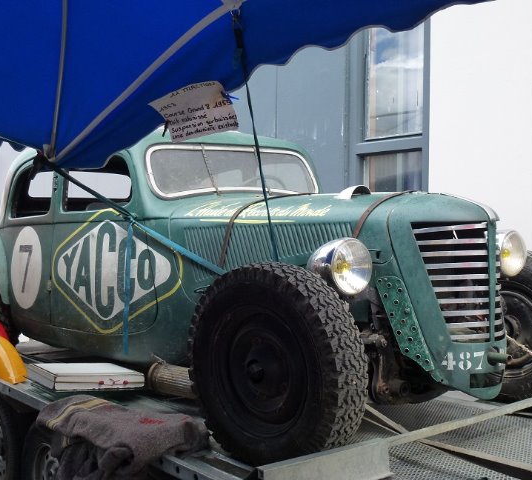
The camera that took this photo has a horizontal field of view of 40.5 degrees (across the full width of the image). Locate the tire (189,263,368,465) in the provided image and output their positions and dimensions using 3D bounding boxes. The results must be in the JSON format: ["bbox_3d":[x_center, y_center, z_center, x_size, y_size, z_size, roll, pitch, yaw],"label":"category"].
[{"bbox_3d":[0.023,0.432,2.476,0.710,0.710,0.185,0,1,44],"label":"tire"}]

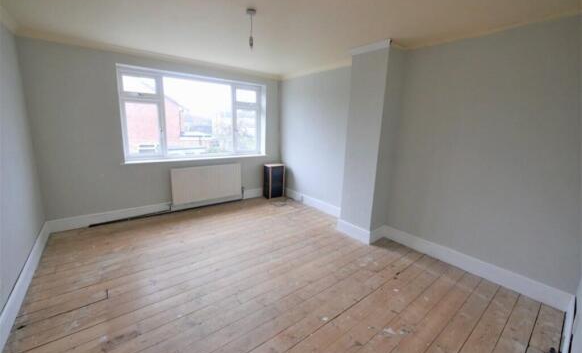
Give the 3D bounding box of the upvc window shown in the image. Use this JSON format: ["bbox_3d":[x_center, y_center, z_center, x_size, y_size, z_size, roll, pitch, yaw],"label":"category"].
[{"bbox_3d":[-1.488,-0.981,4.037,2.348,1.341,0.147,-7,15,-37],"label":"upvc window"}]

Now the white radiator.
[{"bbox_3d":[-1.429,0.117,4.114,1.197,0.605,0.091,-7,15,-37],"label":"white radiator"}]

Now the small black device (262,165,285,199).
[{"bbox_3d":[-0.353,0.101,4.834,0.332,0.640,0.224,-7,15,-37],"label":"small black device"}]

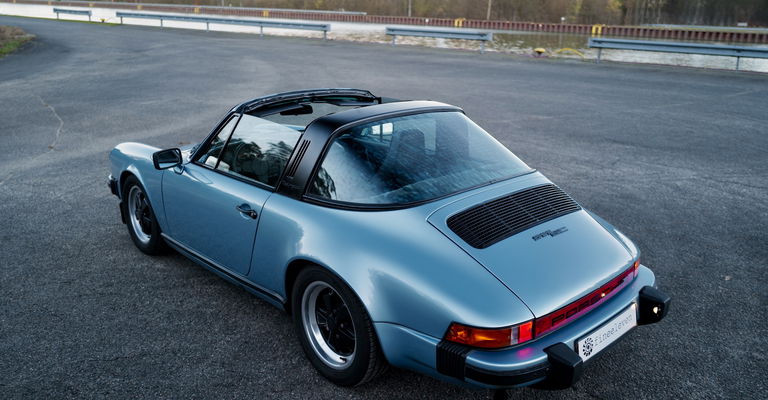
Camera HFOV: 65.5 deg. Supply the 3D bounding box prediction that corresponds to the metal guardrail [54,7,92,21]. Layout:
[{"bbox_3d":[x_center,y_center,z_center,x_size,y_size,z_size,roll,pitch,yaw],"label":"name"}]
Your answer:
[{"bbox_3d":[-20.037,-11.916,38.435,4.650,0.750,0.200,14,22,34],"label":"metal guardrail"}]

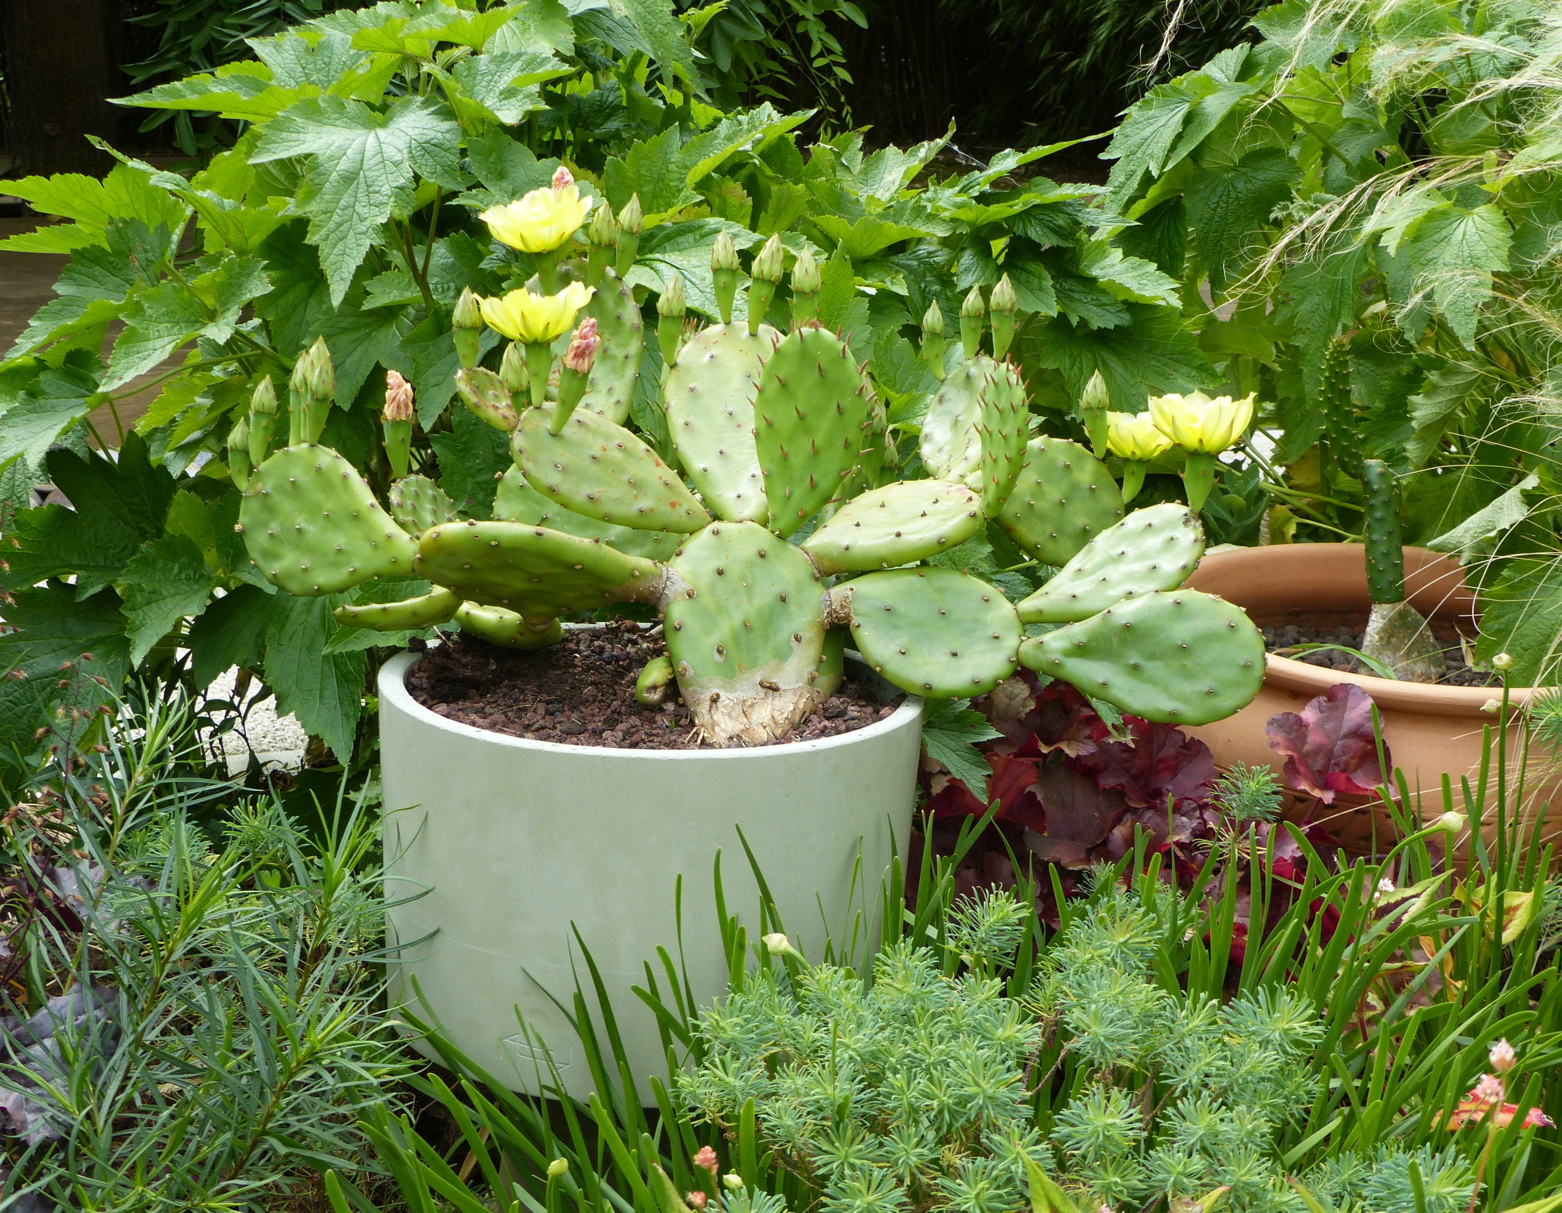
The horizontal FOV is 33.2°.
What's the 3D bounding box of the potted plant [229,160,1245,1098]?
[{"bbox_3d":[-0.019,0.004,1.720,0.650,0.565,0.400,1,12,0],"label":"potted plant"}]

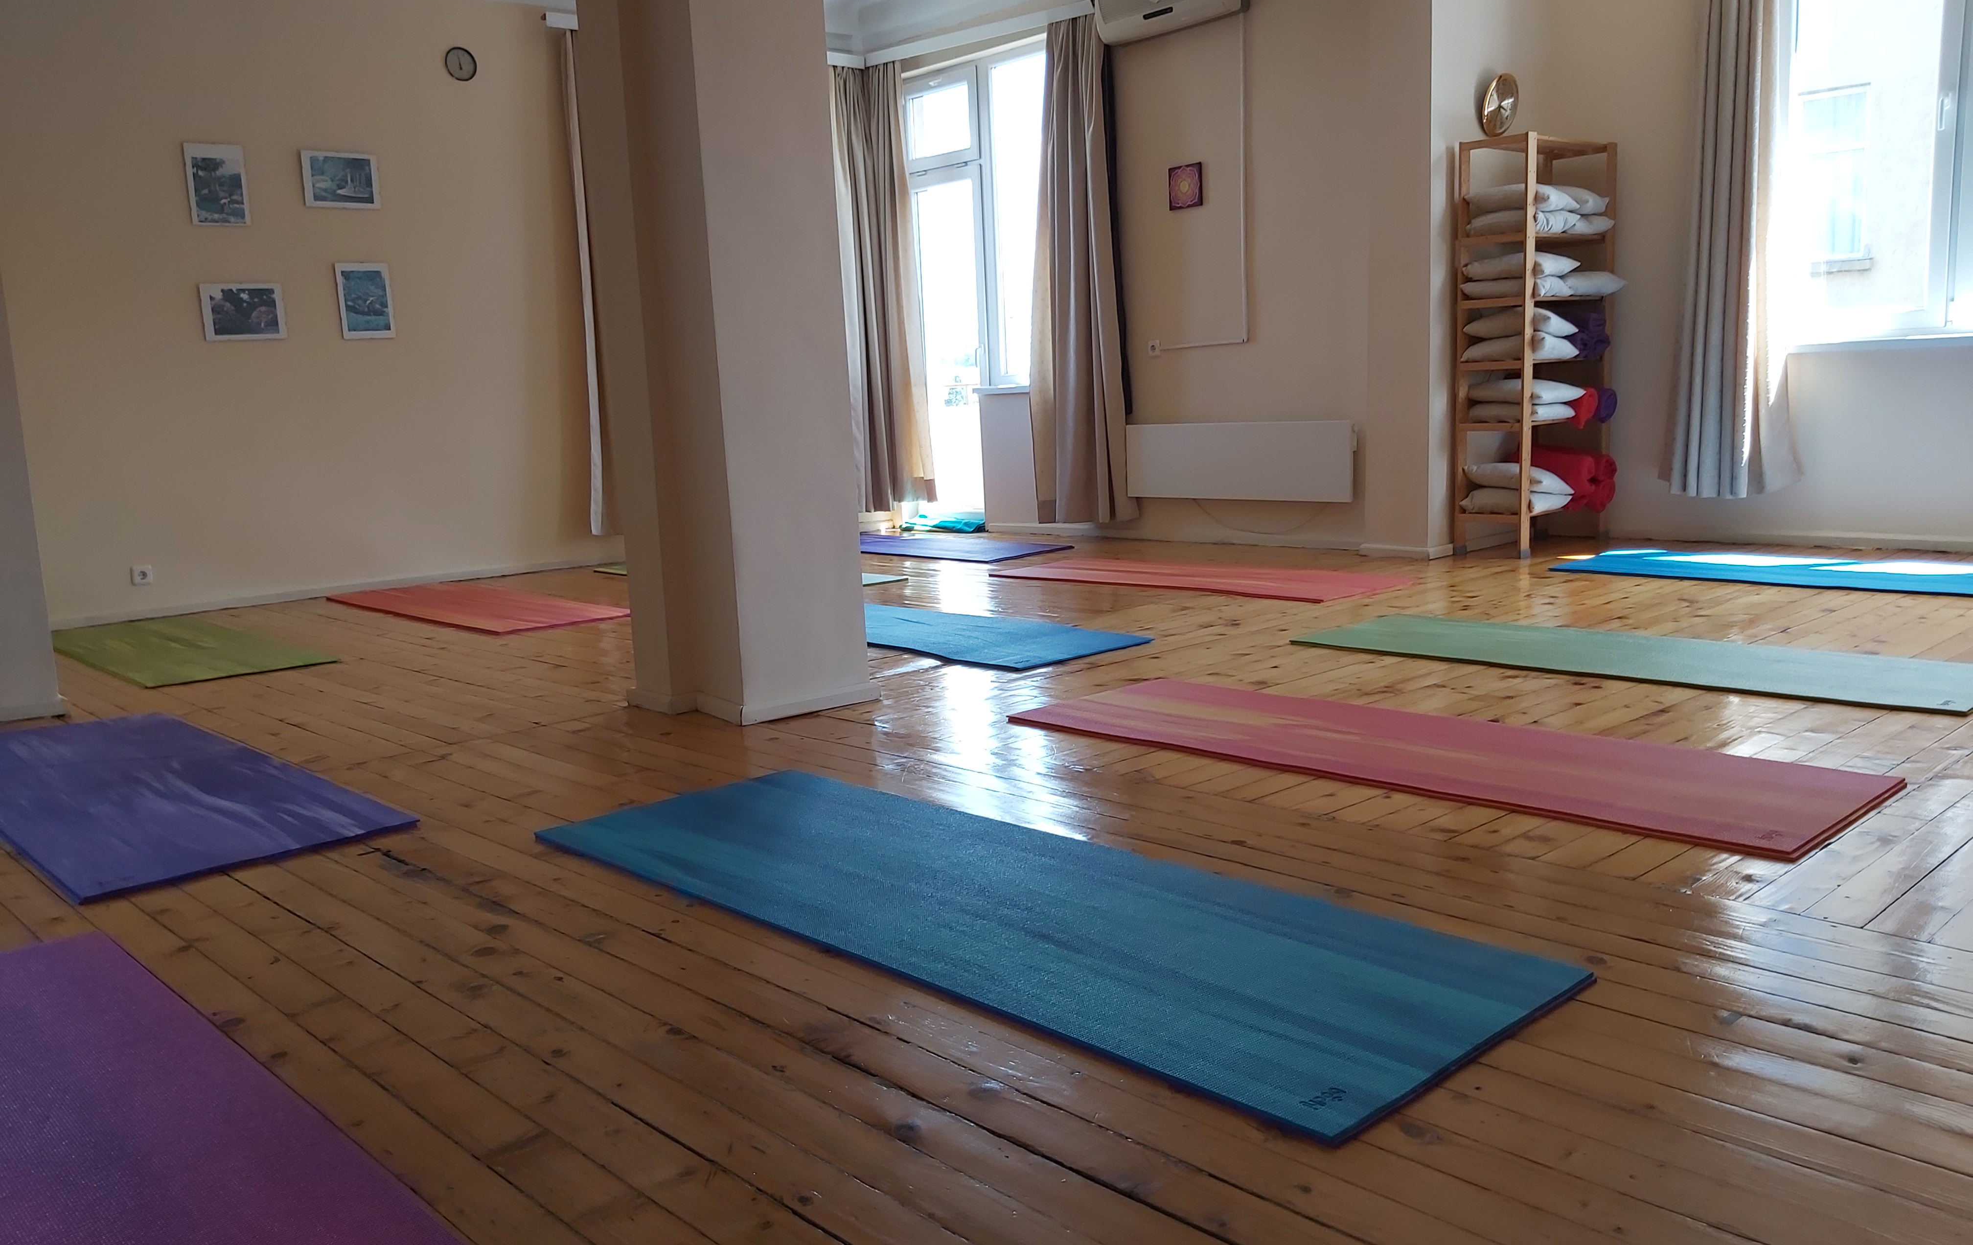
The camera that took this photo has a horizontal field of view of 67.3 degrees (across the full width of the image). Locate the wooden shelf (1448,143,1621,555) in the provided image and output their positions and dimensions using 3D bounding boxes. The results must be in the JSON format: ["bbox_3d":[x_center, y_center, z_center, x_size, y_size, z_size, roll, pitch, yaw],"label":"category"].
[{"bbox_3d":[2.486,-1.234,6.694,0.791,1.782,0.316,-10,11,-40],"label":"wooden shelf"}]

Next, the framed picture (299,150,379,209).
[{"bbox_3d":[-3.089,-2.115,7.097,0.351,0.253,0.018,-10,11,-41],"label":"framed picture"}]

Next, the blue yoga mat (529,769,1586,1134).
[{"bbox_3d":[-0.036,0.441,2.442,0.607,0.012,1.830,-10,11,-42],"label":"blue yoga mat"}]

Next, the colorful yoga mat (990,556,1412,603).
[{"bbox_3d":[0.856,-0.189,6.391,0.607,0.012,1.830,-10,11,-42],"label":"colorful yoga mat"}]

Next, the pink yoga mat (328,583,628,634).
[{"bbox_3d":[-2.301,-0.074,6.635,0.607,0.012,1.830,-11,11,-42],"label":"pink yoga mat"}]

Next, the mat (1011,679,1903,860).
[{"bbox_3d":[0.884,0.269,3.205,0.597,0.014,1.803,-11,12,-42],"label":"mat"}]

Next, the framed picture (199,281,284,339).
[{"bbox_3d":[-3.463,-1.449,6.919,0.352,0.250,0.018,-10,11,-41],"label":"framed picture"}]

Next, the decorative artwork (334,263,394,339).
[{"bbox_3d":[-3.041,-1.575,7.264,0.248,0.353,0.018,-10,11,-41],"label":"decorative artwork"}]

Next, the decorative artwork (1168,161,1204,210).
[{"bbox_3d":[1.029,-2.239,7.625,0.020,0.211,0.218,-10,11,-39],"label":"decorative artwork"}]

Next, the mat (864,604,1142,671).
[{"bbox_3d":[-0.277,0.030,5.175,0.597,0.014,1.803,-10,11,-41],"label":"mat"}]

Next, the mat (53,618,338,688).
[{"bbox_3d":[-3.124,0.103,5.704,0.607,0.012,1.830,-10,11,-41],"label":"mat"}]

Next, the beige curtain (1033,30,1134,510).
[{"bbox_3d":[0.516,-1.885,8.149,0.180,2.710,0.710,-10,11,-39],"label":"beige curtain"}]

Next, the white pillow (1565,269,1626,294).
[{"bbox_3d":[2.635,-1.527,6.714,0.370,0.120,0.370,-10,11,-40],"label":"white pillow"}]

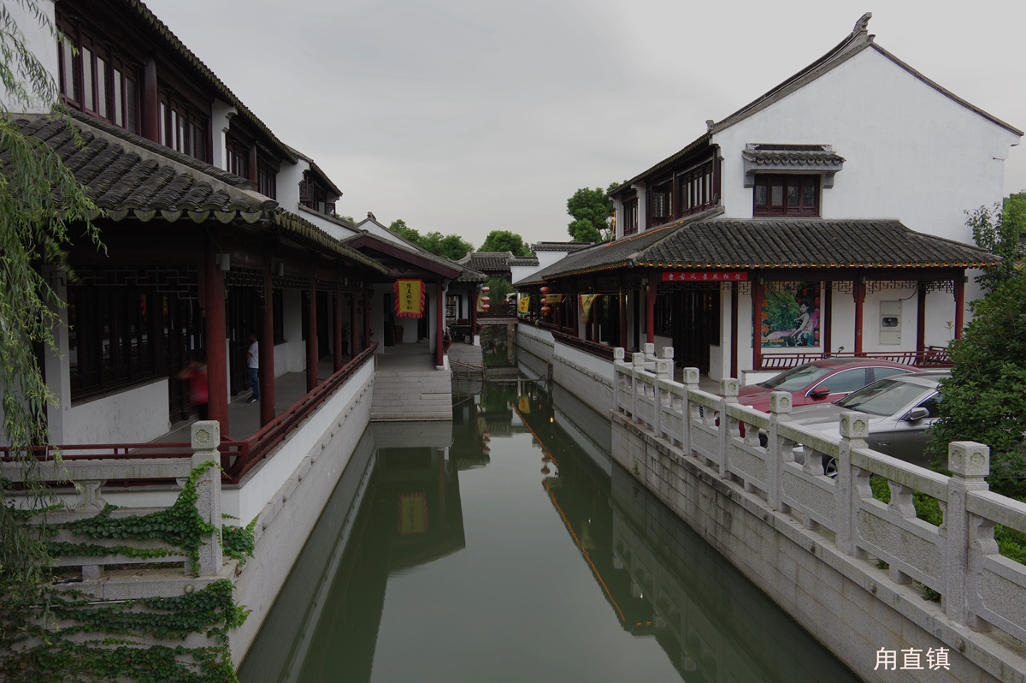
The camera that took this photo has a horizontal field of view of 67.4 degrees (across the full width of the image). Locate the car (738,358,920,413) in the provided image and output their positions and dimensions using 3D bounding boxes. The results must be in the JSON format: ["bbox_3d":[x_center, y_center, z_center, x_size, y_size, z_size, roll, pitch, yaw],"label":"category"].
[{"bbox_3d":[5.953,0.996,14.055,4.700,1.460,1.830,-1,3,-10],"label":"car"}]

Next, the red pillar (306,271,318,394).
[{"bbox_3d":[-3.885,0.114,14.882,0.210,3.050,0.210,-1,3,-6],"label":"red pillar"}]

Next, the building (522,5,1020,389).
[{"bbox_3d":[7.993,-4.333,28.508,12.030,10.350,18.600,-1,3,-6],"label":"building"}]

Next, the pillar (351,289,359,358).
[{"bbox_3d":[-4.703,-0.310,22.824,0.210,2.950,0.210,0,3,-6],"label":"pillar"}]

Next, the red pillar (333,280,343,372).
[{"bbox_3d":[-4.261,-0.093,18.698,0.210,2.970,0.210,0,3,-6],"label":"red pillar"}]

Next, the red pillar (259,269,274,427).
[{"bbox_3d":[-3.455,0.337,10.829,0.210,3.050,0.210,-1,3,-6],"label":"red pillar"}]

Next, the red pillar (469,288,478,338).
[{"bbox_3d":[-1.966,-1.300,39.989,0.210,3.040,0.210,0,3,-6],"label":"red pillar"}]

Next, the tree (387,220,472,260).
[{"bbox_3d":[-6.944,-5.603,64.417,7.200,9.000,7.000,-1,3,-6],"label":"tree"}]

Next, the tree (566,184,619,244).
[{"bbox_3d":[7.123,-7.447,65.690,5.800,12.500,5.800,0,3,-6],"label":"tree"}]

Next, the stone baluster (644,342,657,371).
[{"bbox_3d":[3.257,0.731,18.541,0.190,1.370,0.190,-1,3,-6],"label":"stone baluster"}]

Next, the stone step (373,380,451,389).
[{"bbox_3d":[-3.328,1.433,25.608,2.550,0.160,0.320,-1,3,-6],"label":"stone step"}]

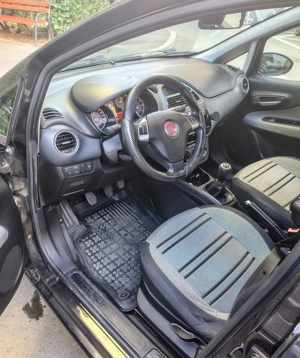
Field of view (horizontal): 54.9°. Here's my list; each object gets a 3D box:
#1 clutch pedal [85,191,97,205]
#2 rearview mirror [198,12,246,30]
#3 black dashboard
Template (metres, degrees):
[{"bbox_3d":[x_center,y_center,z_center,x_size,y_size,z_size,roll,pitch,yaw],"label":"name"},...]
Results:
[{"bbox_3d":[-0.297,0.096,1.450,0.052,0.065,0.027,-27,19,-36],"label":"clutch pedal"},{"bbox_3d":[0.265,-0.591,1.064,0.215,0.066,0.040,-18,44,-27],"label":"rearview mirror"},{"bbox_3d":[0.033,-0.382,1.486,1.370,0.420,0.490,-27,44,-36],"label":"black dashboard"}]

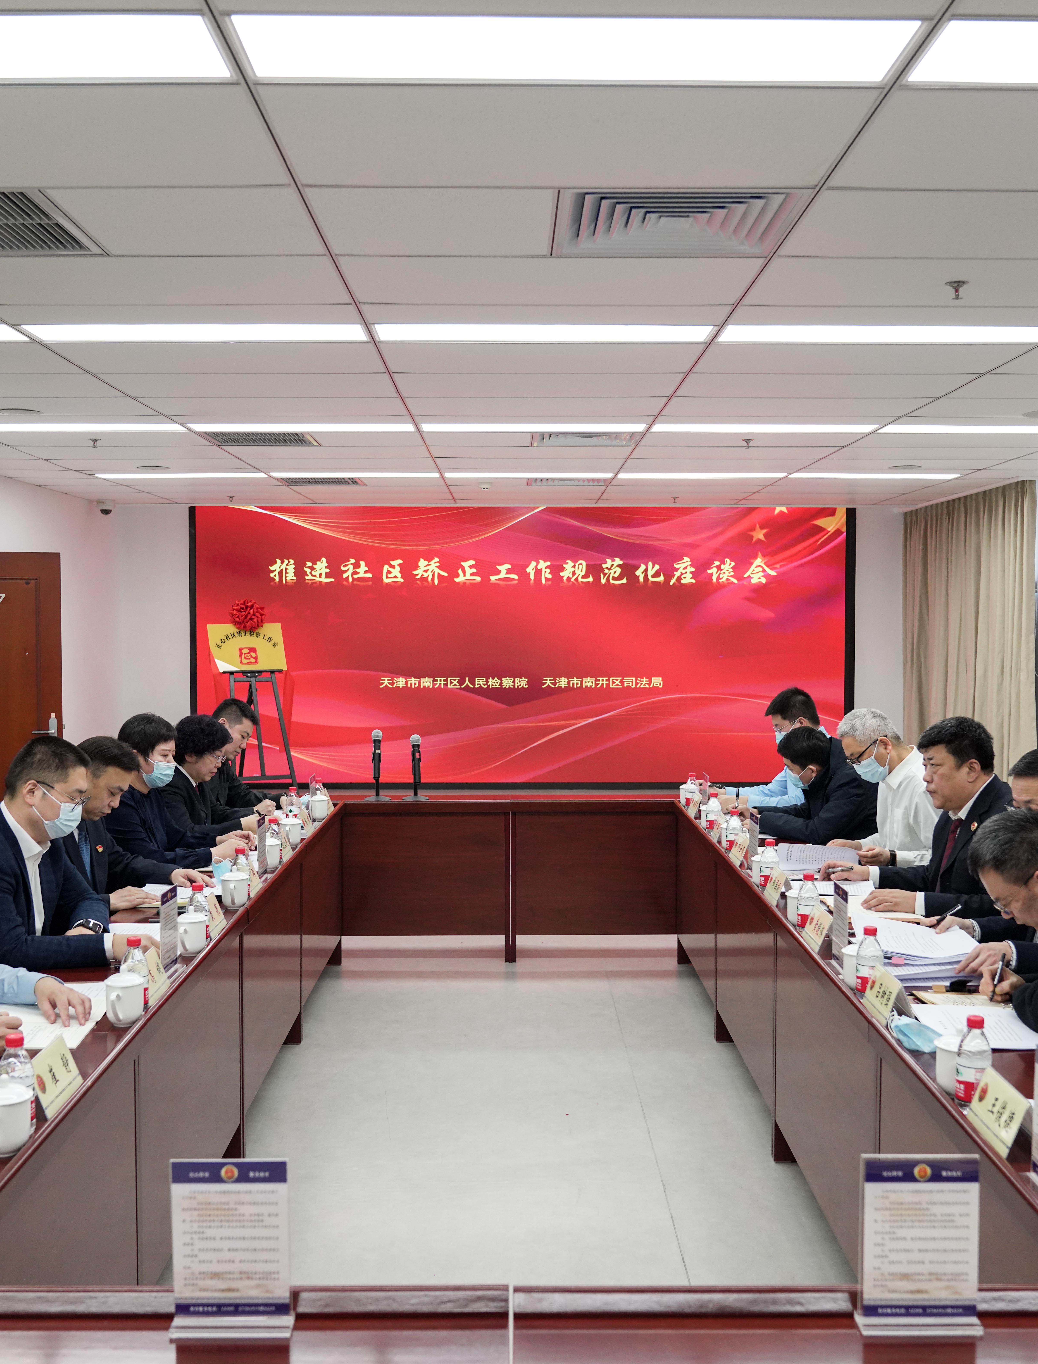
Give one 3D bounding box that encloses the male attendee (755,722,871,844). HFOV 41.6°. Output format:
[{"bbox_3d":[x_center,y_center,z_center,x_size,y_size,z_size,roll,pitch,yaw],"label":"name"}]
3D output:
[{"bbox_3d":[1.277,0.784,5.729,0.740,1.208,0.520,0,3,0],"label":"male attendee"}]

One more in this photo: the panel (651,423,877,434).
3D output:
[{"bbox_3d":[1.279,-1.346,7.184,1.180,0.050,0.290,0,3,0],"label":"panel"}]

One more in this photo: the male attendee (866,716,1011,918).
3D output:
[{"bbox_3d":[1.333,0.761,4.242,0.690,1.310,0.550,0,3,-8],"label":"male attendee"}]

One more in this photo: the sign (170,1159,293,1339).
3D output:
[{"bbox_3d":[-0.367,0.718,1.739,0.153,0.219,0.050,0,3,-4],"label":"sign"}]

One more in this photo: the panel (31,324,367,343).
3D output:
[{"bbox_3d":[-1.116,-1.232,4.769,1.180,0.038,0.305,0,3,0],"label":"panel"}]

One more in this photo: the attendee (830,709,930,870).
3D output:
[{"bbox_3d":[1.499,0.766,5.148,0.690,1.315,0.520,0,3,0],"label":"attendee"}]

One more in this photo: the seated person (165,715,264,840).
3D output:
[{"bbox_3d":[-1.280,0.747,5.365,0.590,1.235,0.500,0,3,3],"label":"seated person"}]

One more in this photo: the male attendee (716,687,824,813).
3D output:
[{"bbox_3d":[1.245,0.688,6.445,0.720,1.332,0.520,0,3,0],"label":"male attendee"}]

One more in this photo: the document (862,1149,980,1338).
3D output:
[{"bbox_3d":[0.512,0.714,1.736,0.151,0.213,0.062,0,3,0],"label":"document"}]

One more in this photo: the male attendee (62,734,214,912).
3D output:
[{"bbox_3d":[-1.373,0.814,4.486,0.700,1.275,0.520,0,3,0],"label":"male attendee"}]

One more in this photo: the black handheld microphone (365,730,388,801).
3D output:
[{"bbox_3d":[-0.691,0.401,6.665,0.126,0.350,0.126,0,3,0],"label":"black handheld microphone"}]

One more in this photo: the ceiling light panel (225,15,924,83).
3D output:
[{"bbox_3d":[0.097,-1.116,2.385,1.180,0.050,0.290,0,3,0],"label":"ceiling light panel"}]

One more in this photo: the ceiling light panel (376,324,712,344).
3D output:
[{"bbox_3d":[0.088,-1.232,4.782,1.180,0.050,0.290,0,3,0],"label":"ceiling light panel"}]

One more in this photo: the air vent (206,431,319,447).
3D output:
[{"bbox_3d":[-1.430,-1.366,7.604,0.590,0.043,0.596,0,3,0],"label":"air vent"}]

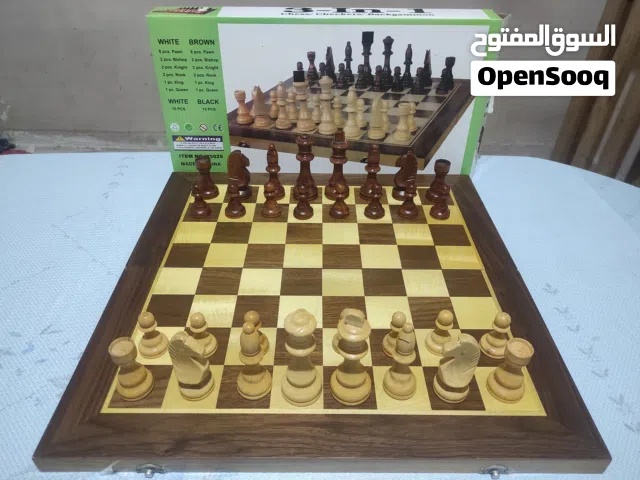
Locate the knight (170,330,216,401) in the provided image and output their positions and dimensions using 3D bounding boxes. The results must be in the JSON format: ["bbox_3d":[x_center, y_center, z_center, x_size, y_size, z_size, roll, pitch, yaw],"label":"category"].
[{"bbox_3d":[-0.115,0.107,0.412,0.033,0.076,0.033,0,37,0],"label":"knight"}]

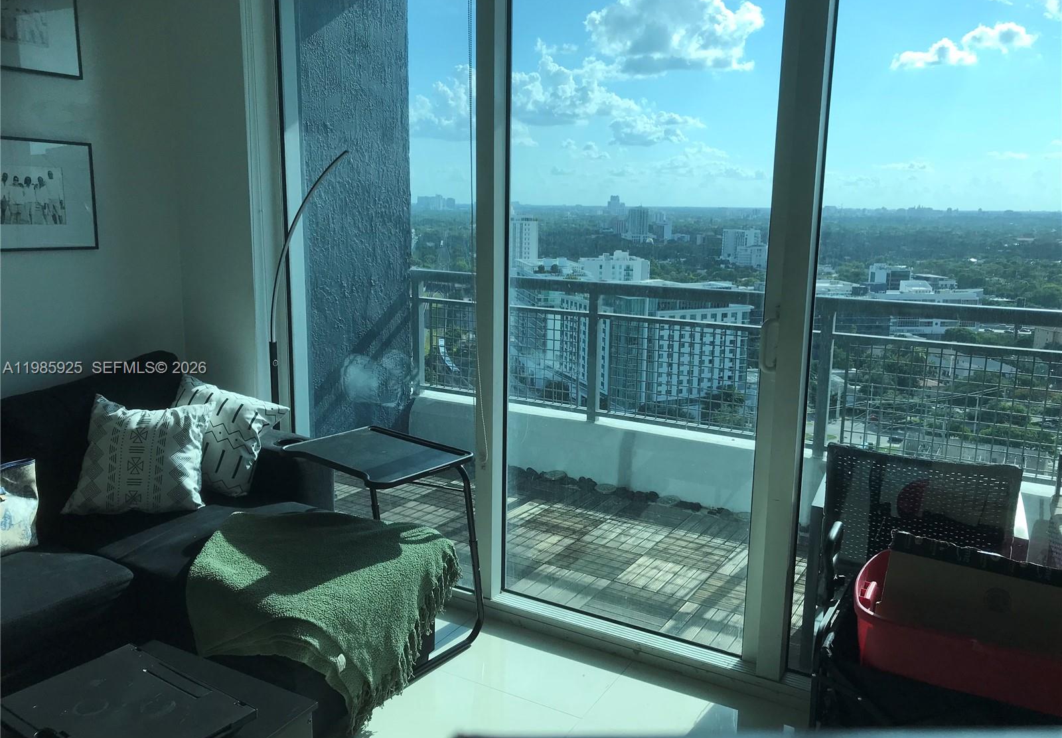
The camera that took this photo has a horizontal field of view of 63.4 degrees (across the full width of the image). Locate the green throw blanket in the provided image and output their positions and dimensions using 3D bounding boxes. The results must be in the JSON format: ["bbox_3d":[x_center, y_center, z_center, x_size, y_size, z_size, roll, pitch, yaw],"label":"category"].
[{"bbox_3d":[-0.642,0.693,2.511,0.710,0.410,0.580,7,13,30],"label":"green throw blanket"}]

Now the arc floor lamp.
[{"bbox_3d":[-0.815,0.047,3.053,0.520,1.600,0.230,7,13,32],"label":"arc floor lamp"}]

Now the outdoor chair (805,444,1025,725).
[{"bbox_3d":[0.889,0.658,1.988,0.490,0.830,0.520,4,12,19],"label":"outdoor chair"}]

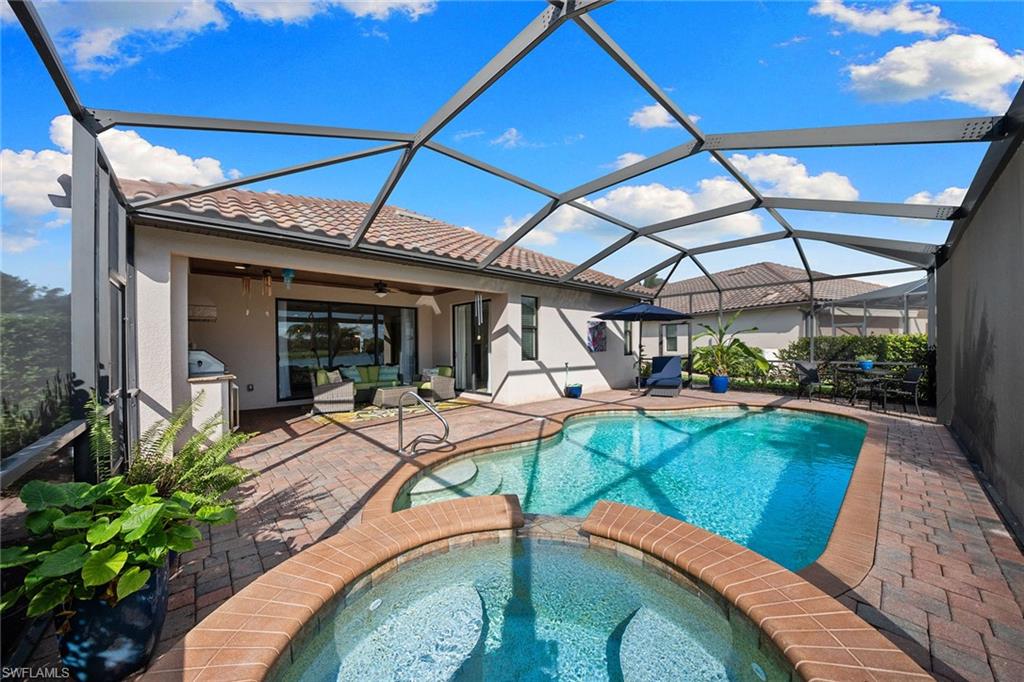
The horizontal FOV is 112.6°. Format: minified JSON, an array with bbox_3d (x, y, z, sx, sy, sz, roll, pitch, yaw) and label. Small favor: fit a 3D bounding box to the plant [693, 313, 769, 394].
[{"bbox_3d":[5.980,0.330,9.400,1.800,2.230,1.650,0,1,33],"label":"plant"}]

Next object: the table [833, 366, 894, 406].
[{"bbox_3d":[7.870,1.055,7.600,1.020,0.730,1.020,-1,1,-41],"label":"table"}]

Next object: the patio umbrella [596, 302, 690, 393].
[{"bbox_3d":[3.560,0.185,9.350,2.530,2.430,2.530,0,1,21],"label":"patio umbrella"}]

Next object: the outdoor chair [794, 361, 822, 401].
[{"bbox_3d":[7.100,0.945,8.080,0.620,0.930,0.580,0,1,22],"label":"outdoor chair"}]

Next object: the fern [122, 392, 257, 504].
[{"bbox_3d":[-2.270,0.760,2.400,0.750,0.780,0.780,-1,1,-44],"label":"fern"}]

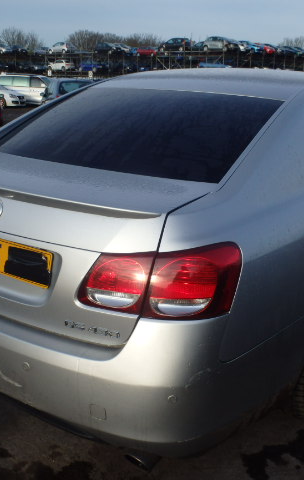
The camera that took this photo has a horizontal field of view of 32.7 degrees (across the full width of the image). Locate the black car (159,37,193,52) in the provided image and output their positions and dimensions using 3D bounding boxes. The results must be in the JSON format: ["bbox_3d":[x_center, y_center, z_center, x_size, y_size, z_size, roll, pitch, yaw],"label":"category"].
[{"bbox_3d":[2.746,-22.800,60.500,3.850,1.450,1.650,11,20,30],"label":"black car"}]

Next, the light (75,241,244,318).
[{"bbox_3d":[0.031,0.094,1.442,0.460,0.220,0.150,9,14,18],"label":"light"}]

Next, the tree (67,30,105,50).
[{"bbox_3d":[-13.935,-38.559,109.625,7.927,10.794,7.927,1,18,0],"label":"tree"}]

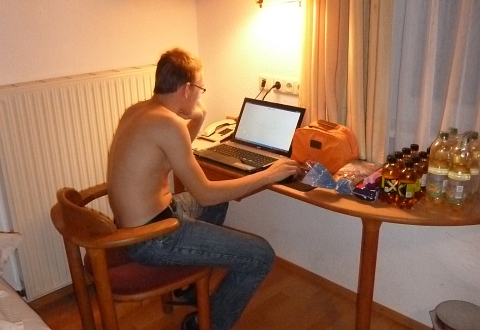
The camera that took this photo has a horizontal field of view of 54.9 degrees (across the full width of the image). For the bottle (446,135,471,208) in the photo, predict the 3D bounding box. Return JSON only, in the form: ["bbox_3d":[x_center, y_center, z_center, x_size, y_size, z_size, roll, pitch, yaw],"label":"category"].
[{"bbox_3d":[0.786,0.020,1.630,0.079,0.251,0.079,17,27,41],"label":"bottle"}]

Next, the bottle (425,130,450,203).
[{"bbox_3d":[0.728,0.005,1.672,0.079,0.252,0.079,17,27,41],"label":"bottle"}]

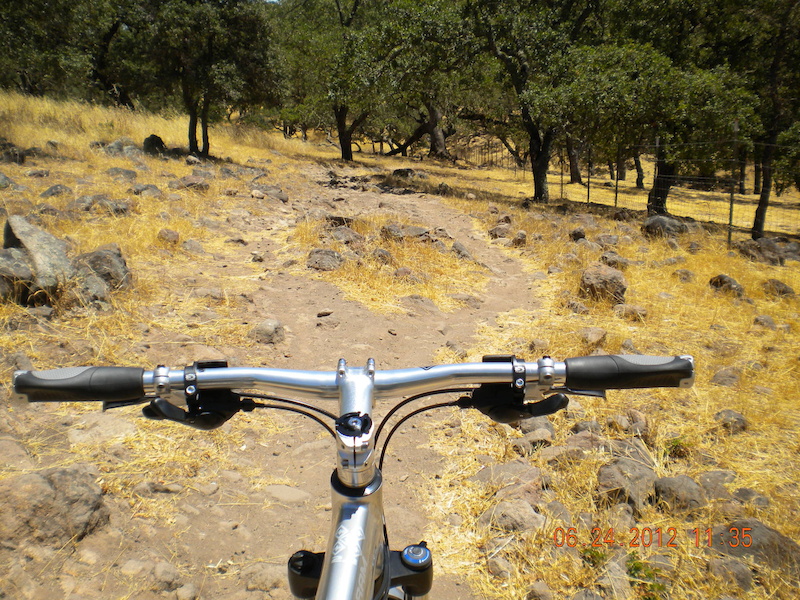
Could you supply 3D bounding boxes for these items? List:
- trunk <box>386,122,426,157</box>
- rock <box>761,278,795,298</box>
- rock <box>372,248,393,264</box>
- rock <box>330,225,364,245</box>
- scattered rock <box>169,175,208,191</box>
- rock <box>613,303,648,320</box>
[{"bbox_3d":[0.225,-5.556,28.000,1.380,1.170,0.800,-1,12,0],"label":"trunk"},{"bbox_3d":[3.041,-0.092,6.500,0.260,0.140,0.200,0,10,0],"label":"rock"},{"bbox_3d":[-0.180,-0.446,8.300,0.200,0.130,0.170,0,10,-1],"label":"rock"},{"bbox_3d":[-0.552,-0.688,8.500,0.360,0.180,0.290,0,10,0],"label":"rock"},{"bbox_3d":[-3.802,-2.098,14.577,0.739,0.337,0.554,-3,10,-14],"label":"scattered rock"},{"bbox_3d":[1.713,0.090,6.013,0.268,0.145,0.201,3,10,16],"label":"rock"}]

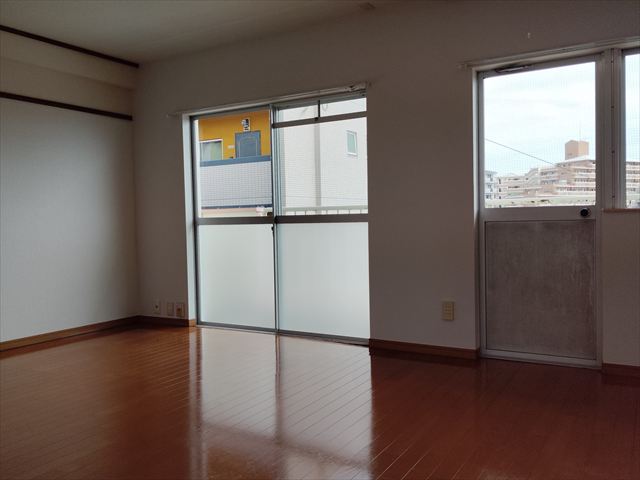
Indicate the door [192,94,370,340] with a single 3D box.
[{"bbox_3d":[-0.346,-0.152,4.257,1.711,1.792,0.085,0,3,30],"label":"door"}]

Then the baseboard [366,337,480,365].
[{"bbox_3d":[0.673,0.723,3.560,0.739,0.064,0.020,0,3,30],"label":"baseboard"}]

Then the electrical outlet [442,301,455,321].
[{"bbox_3d":[0.827,0.462,3.454,0.073,0.120,0.013,0,3,30],"label":"electrical outlet"}]

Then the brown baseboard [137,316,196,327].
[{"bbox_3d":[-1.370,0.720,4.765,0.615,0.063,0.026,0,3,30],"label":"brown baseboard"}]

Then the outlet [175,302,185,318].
[{"bbox_3d":[-1.218,0.617,4.662,0.078,0.120,0.013,0,3,30],"label":"outlet"}]

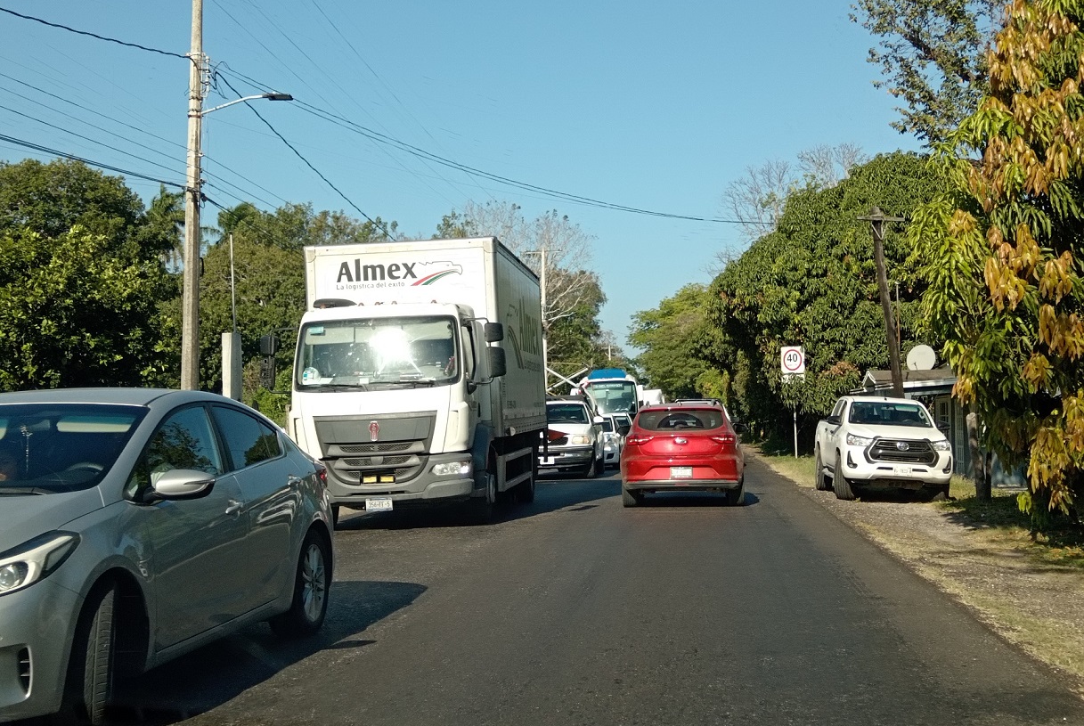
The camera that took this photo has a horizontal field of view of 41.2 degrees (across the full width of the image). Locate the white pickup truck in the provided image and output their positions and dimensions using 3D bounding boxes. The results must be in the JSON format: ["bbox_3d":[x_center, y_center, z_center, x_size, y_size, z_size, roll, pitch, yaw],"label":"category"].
[{"bbox_3d":[6.190,1.540,26.450,1.840,1.820,5.320,1,-2,5],"label":"white pickup truck"}]

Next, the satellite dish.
[{"bbox_3d":[9.339,-0.077,35.500,0.700,0.730,0.270,-2,-15,25],"label":"satellite dish"}]

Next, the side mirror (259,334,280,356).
[{"bbox_3d":[-3.213,-0.210,17.000,0.235,0.240,0.130,-2,-2,9],"label":"side mirror"}]

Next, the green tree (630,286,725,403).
[{"bbox_3d":[7.500,-0.160,72.000,6.600,7.600,6.600,-1,-2,6],"label":"green tree"}]

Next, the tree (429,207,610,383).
[{"bbox_3d":[-1.130,-2.100,70.000,8.500,11.500,8.000,-1,-2,6],"label":"tree"}]

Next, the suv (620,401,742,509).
[{"bbox_3d":[2.140,1.320,21.950,1.770,1.560,4.220,0,-2,6],"label":"suv"}]

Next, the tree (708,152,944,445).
[{"bbox_3d":[9.000,-1.840,44.000,8.000,9.200,7.600,-1,-2,6],"label":"tree"}]

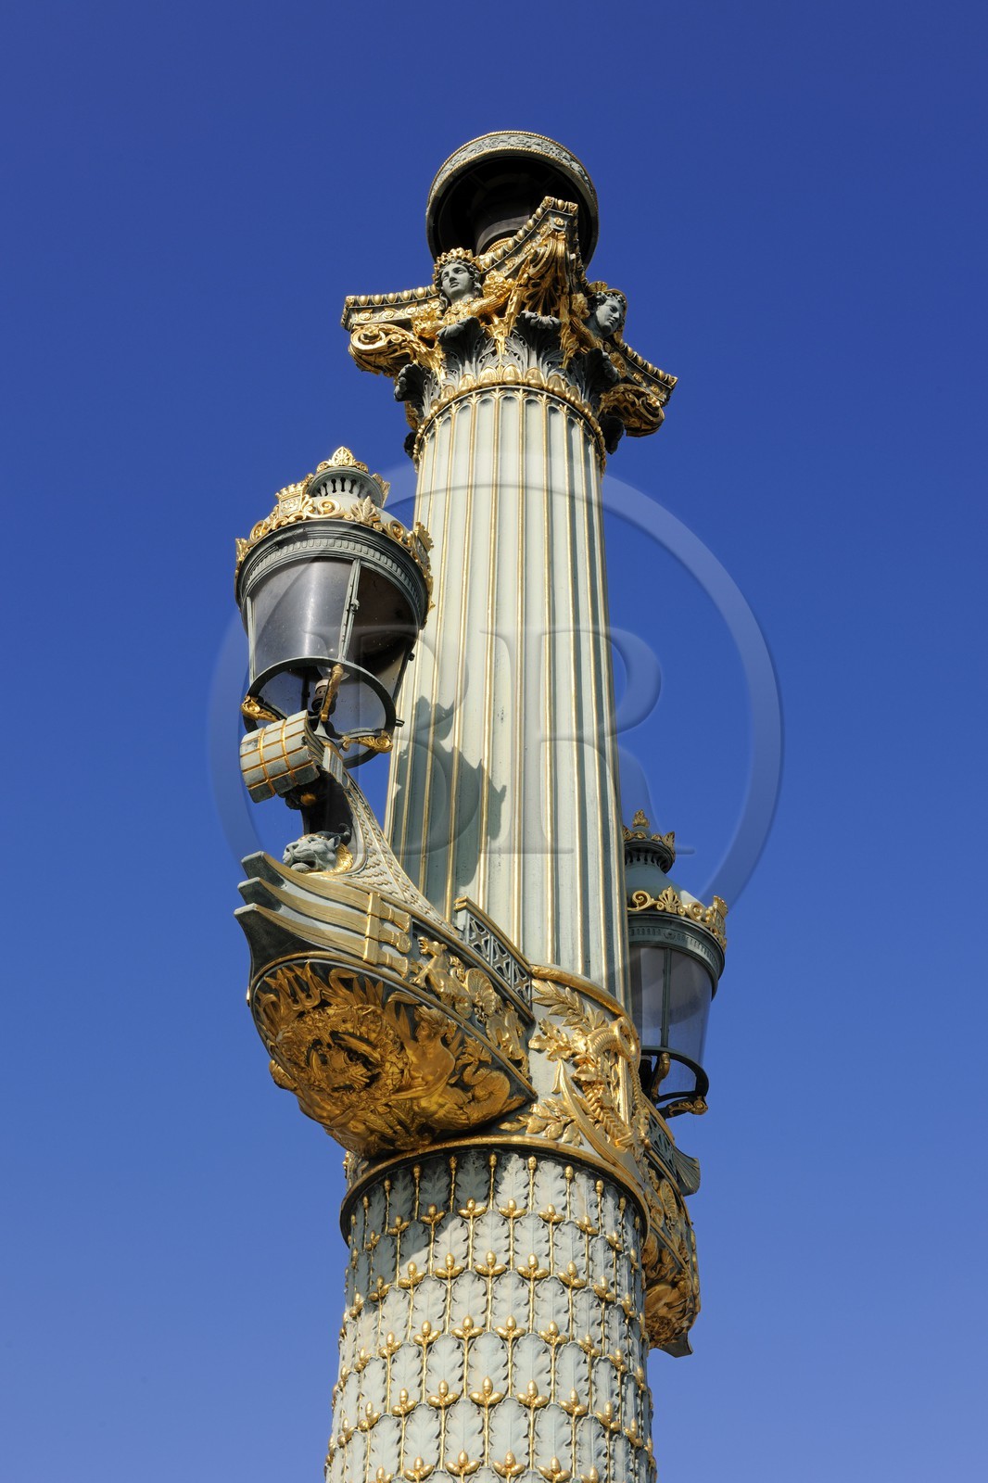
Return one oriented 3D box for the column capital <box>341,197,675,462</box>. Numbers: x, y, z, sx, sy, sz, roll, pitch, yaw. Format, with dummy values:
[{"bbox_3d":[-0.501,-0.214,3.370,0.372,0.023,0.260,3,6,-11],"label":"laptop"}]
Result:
[{"bbox_3d":[0.056,-1.157,6.245,0.938,0.730,0.938,-22,-51,21],"label":"column capital"}]

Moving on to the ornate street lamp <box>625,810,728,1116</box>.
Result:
[{"bbox_3d":[0.431,0.629,5.394,0.519,1.169,0.519,-22,-51,21],"label":"ornate street lamp"}]

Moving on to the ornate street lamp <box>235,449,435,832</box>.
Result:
[{"bbox_3d":[-0.381,-0.316,4.364,0.519,1.370,0.536,1,-46,1],"label":"ornate street lamp"}]

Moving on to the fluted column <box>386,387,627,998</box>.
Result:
[{"bbox_3d":[0.031,-0.088,5.134,0.636,2.421,0.636,1,-46,1],"label":"fluted column"}]

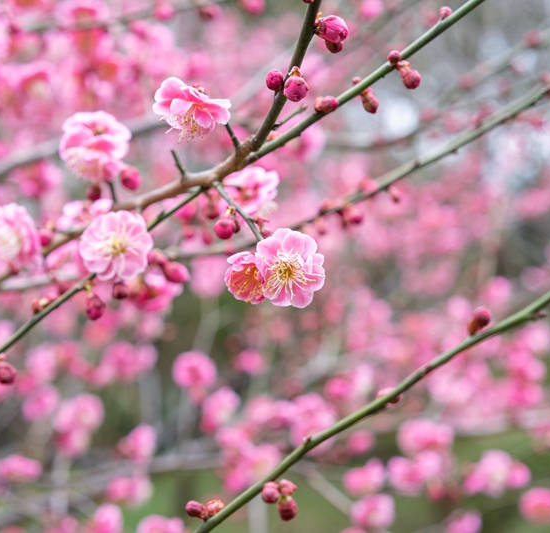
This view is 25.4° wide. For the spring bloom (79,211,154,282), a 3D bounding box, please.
[{"bbox_3d":[-0.060,-0.008,0.465,0.028,0.028,0.013,0,2,-6],"label":"spring bloom"}]

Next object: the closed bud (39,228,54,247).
[{"bbox_3d":[-0.099,-0.013,0.530,0.006,0.008,0.006,11,0,0],"label":"closed bud"}]

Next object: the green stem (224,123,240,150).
[{"bbox_3d":[-0.017,-0.052,0.485,0.002,0.011,0.002,-25,0,0],"label":"green stem"}]

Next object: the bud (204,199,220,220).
[{"bbox_3d":[-0.025,-0.022,0.475,0.005,0.008,0.005,-6,0,0],"label":"bud"}]

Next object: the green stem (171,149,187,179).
[{"bbox_3d":[-0.036,-0.038,0.450,0.002,0.010,0.002,-26,-6,0],"label":"green stem"}]

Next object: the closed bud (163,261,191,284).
[{"bbox_3d":[-0.038,0.002,0.480,0.011,0.008,0.008,25,0,18],"label":"closed bud"}]

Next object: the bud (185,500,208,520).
[{"bbox_3d":[-0.028,0.088,0.440,0.008,0.006,0.006,22,0,-6],"label":"bud"}]

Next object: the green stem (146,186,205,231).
[{"bbox_3d":[-0.037,-0.022,0.460,0.027,0.002,0.002,-37,0,3],"label":"green stem"}]

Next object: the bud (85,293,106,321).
[{"bbox_3d":[-0.071,0.016,0.485,0.008,0.011,0.008,-11,0,0],"label":"bud"}]

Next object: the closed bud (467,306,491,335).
[{"bbox_3d":[0.078,0.021,0.465,0.008,0.011,0.008,28,6,0],"label":"closed bud"}]

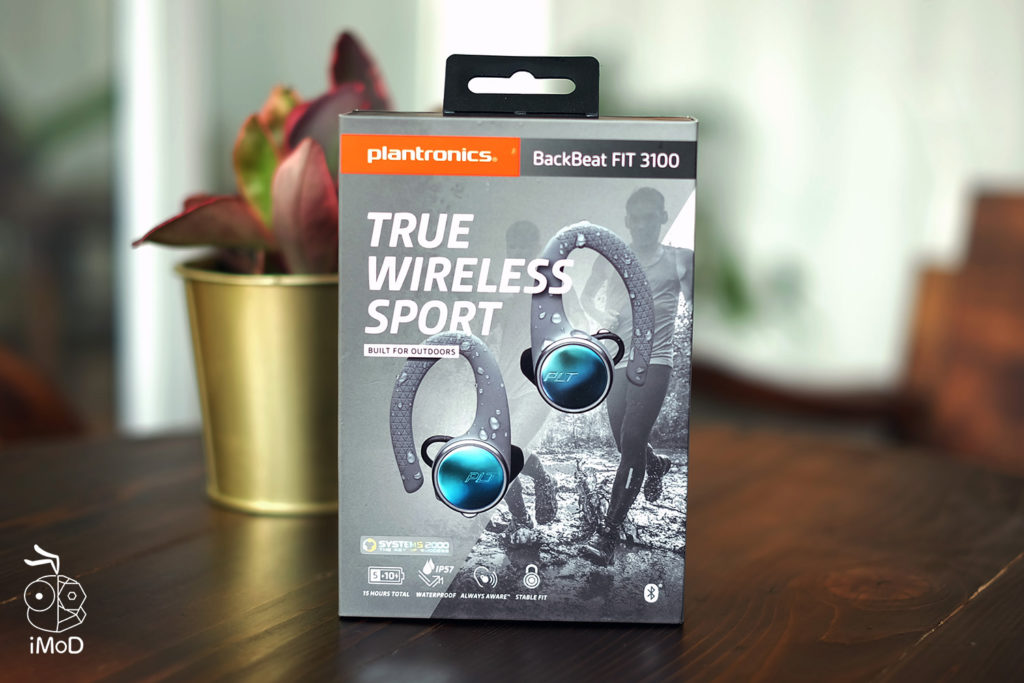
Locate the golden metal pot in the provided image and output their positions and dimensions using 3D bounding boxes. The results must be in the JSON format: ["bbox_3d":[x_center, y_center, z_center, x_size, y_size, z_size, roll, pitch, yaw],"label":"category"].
[{"bbox_3d":[-0.086,0.015,0.620,0.096,0.095,0.096,1,9,0],"label":"golden metal pot"}]

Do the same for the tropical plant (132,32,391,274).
[{"bbox_3d":[-0.092,-0.076,0.606,0.121,0.098,0.113,1,9,0],"label":"tropical plant"}]

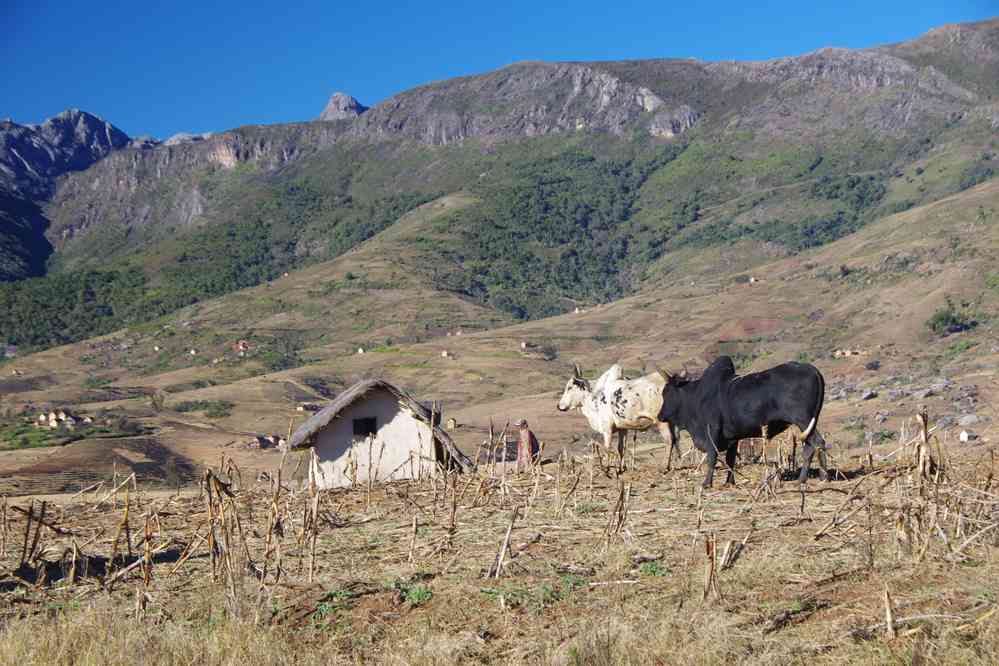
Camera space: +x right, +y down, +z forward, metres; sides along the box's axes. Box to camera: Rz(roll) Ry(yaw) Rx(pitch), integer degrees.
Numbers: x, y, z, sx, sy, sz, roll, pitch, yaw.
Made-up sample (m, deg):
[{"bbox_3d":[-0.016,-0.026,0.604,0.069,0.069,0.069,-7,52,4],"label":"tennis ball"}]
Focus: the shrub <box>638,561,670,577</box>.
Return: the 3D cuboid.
[{"bbox_3d":[1.036,1.573,15.200,0.210,0.095,0.180,0,0,0],"label":"shrub"}]

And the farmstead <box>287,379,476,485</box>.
[{"bbox_3d":[-2.463,2.161,47.500,3.800,2.500,4.000,0,0,-6],"label":"farmstead"}]

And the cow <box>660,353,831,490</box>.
[{"bbox_3d":[2.702,0.990,25.300,1.850,1.450,0.580,0,0,-10],"label":"cow"}]

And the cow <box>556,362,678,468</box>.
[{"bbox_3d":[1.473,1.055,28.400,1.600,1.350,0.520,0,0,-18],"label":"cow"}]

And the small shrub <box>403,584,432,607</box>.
[{"bbox_3d":[-0.486,1.558,13.500,0.180,0.120,0.170,0,0,0],"label":"small shrub"}]

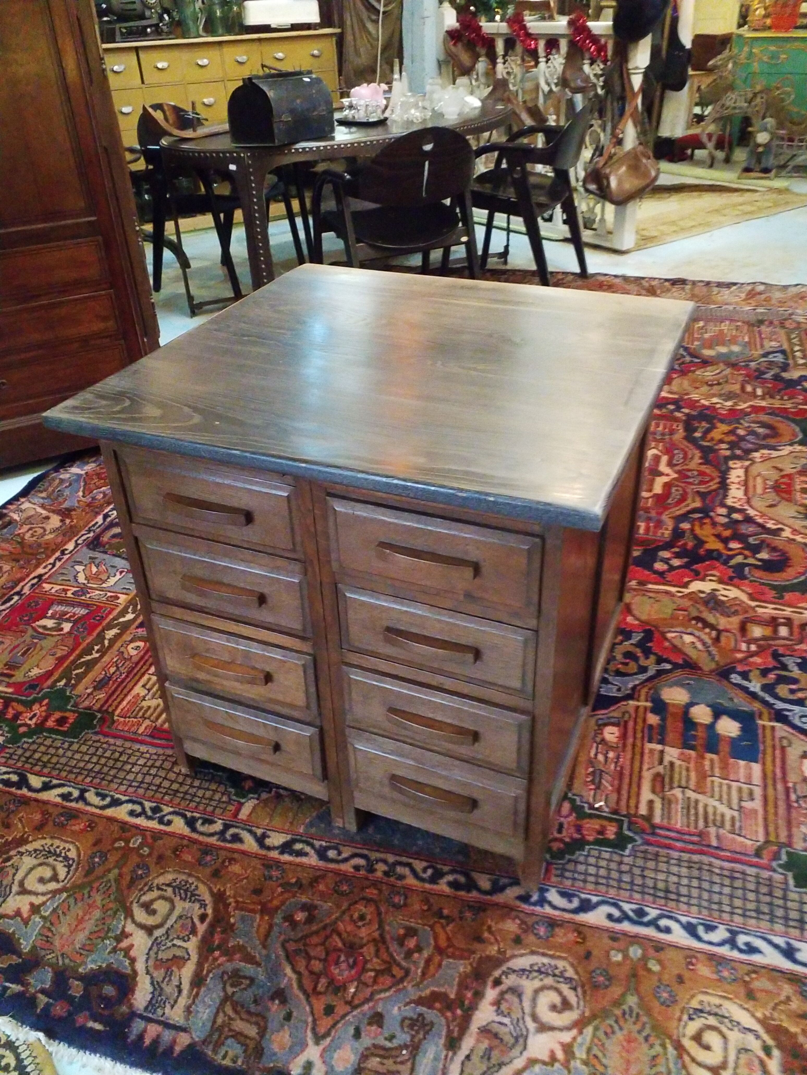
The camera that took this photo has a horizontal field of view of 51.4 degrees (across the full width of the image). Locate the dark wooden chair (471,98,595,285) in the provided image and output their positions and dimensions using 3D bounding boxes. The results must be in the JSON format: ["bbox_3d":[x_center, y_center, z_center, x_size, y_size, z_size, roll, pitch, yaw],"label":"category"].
[{"bbox_3d":[0.585,-1.683,4.223,0.580,0.820,0.550,14,36,24],"label":"dark wooden chair"}]

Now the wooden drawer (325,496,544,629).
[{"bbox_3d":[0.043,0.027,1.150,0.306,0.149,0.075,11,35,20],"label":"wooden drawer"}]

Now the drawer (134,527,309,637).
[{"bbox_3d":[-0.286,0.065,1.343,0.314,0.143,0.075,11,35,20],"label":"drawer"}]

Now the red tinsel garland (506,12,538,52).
[{"bbox_3d":[0.709,-3.028,5.018,0.150,0.201,0.258,-22,37,-28],"label":"red tinsel garland"}]

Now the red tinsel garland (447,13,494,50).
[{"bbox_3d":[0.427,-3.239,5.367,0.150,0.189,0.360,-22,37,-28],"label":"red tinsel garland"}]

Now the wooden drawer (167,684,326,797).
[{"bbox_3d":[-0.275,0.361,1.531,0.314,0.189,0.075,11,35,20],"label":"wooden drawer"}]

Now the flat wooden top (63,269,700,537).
[{"bbox_3d":[0.008,-0.305,1.429,0.831,0.028,0.830,11,35,20],"label":"flat wooden top"}]

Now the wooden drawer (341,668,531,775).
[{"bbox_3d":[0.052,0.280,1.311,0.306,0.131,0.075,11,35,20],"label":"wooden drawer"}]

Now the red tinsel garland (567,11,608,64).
[{"bbox_3d":[1.021,-2.775,4.645,0.150,0.232,0.272,-22,37,-28],"label":"red tinsel garland"}]

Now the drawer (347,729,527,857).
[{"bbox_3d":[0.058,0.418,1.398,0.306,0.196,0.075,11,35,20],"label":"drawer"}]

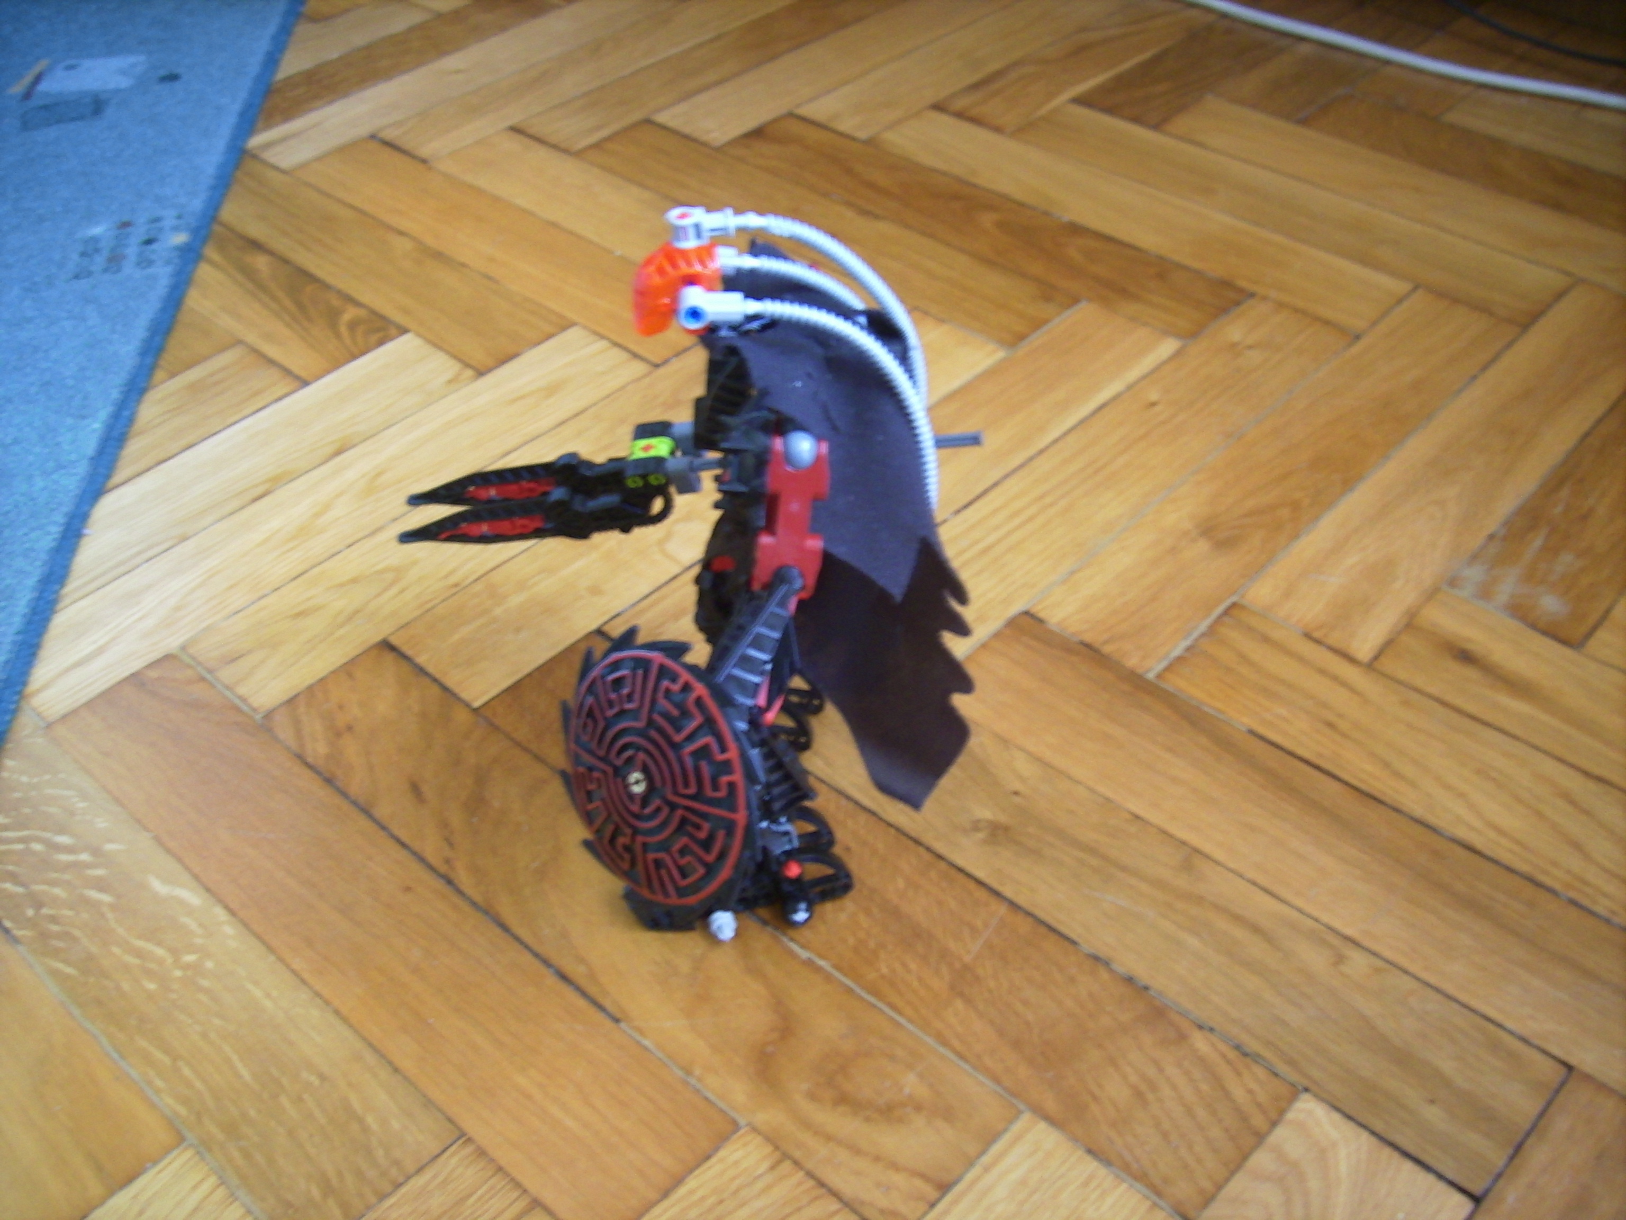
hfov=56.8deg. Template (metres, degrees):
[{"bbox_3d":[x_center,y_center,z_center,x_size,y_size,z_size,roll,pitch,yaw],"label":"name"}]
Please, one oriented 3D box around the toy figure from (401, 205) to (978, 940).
[{"bbox_3d":[-0.033,-0.007,0.457,0.181,0.235,0.127,-8,44,-5],"label":"toy figure"}]

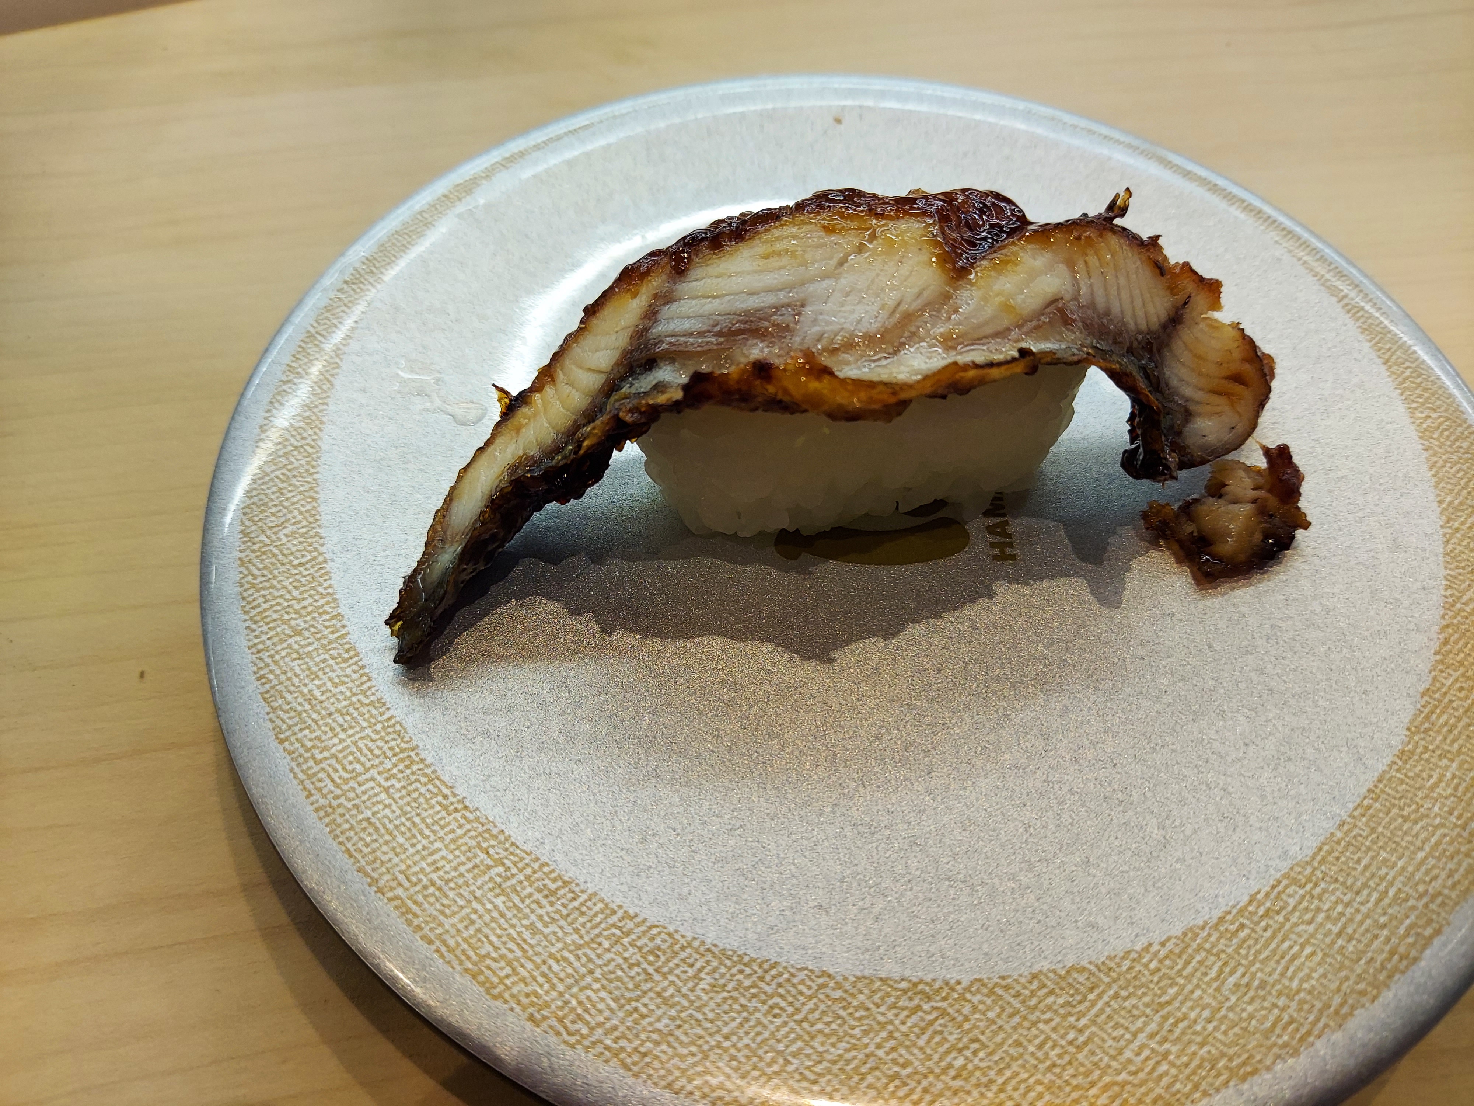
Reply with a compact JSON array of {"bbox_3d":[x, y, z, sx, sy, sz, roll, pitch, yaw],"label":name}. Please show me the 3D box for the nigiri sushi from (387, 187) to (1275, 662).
[{"bbox_3d":[0.011,-0.019,0.109,0.096,0.033,0.026,-12,58,-10],"label":"nigiri sushi"}]

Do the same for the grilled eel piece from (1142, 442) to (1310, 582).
[{"bbox_3d":[0.054,-0.006,0.116,0.018,0.009,0.013,-16,59,-12],"label":"grilled eel piece"}]

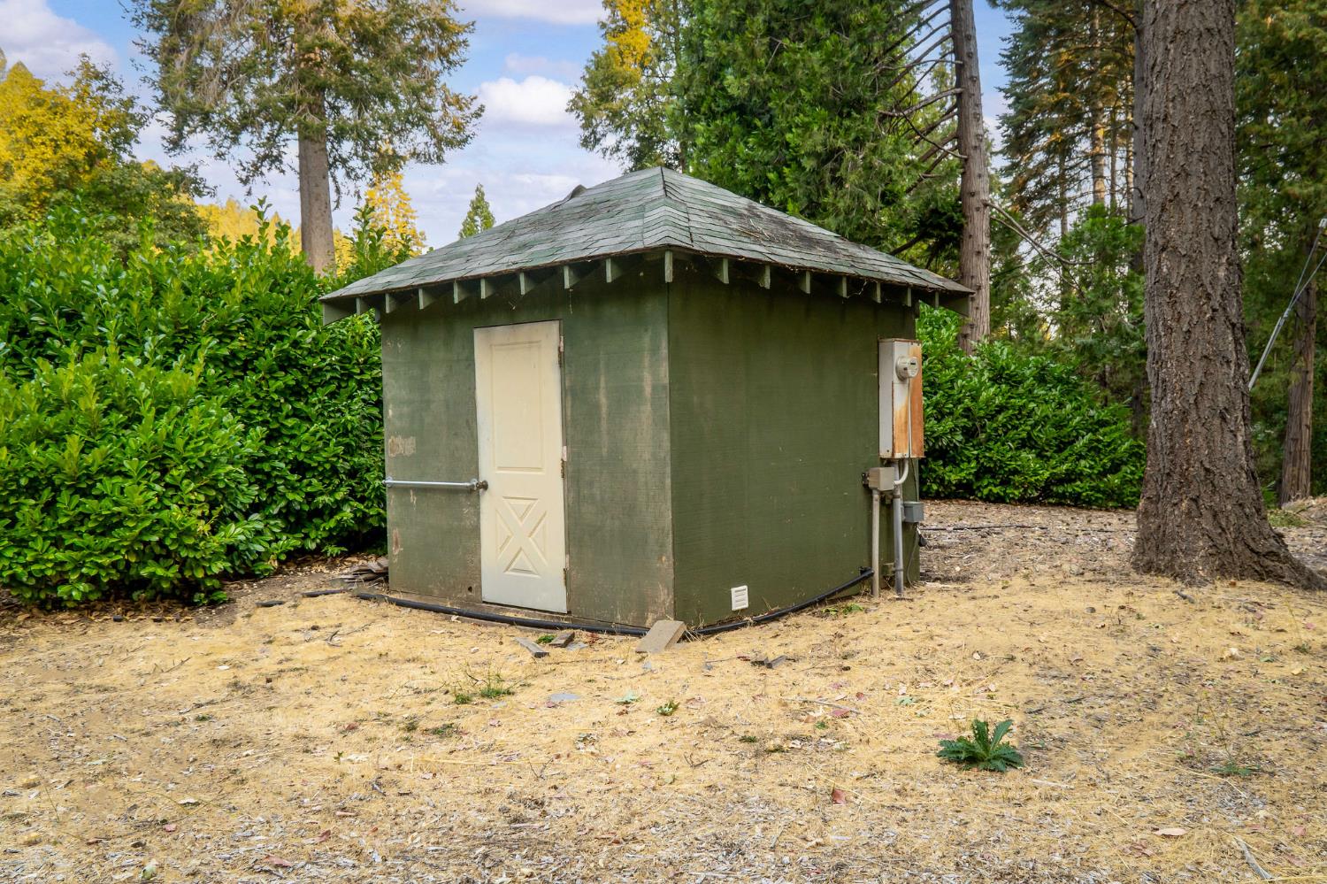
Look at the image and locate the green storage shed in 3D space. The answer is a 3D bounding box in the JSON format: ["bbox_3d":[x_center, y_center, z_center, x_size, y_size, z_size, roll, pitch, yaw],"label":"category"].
[{"bbox_3d":[-0.030,-0.581,8.512,3.800,3.540,4.110,0,2,41],"label":"green storage shed"}]

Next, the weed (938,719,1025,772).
[{"bbox_3d":[1.235,1.173,3.860,0.340,0.155,0.300,-1,1,18],"label":"weed"}]

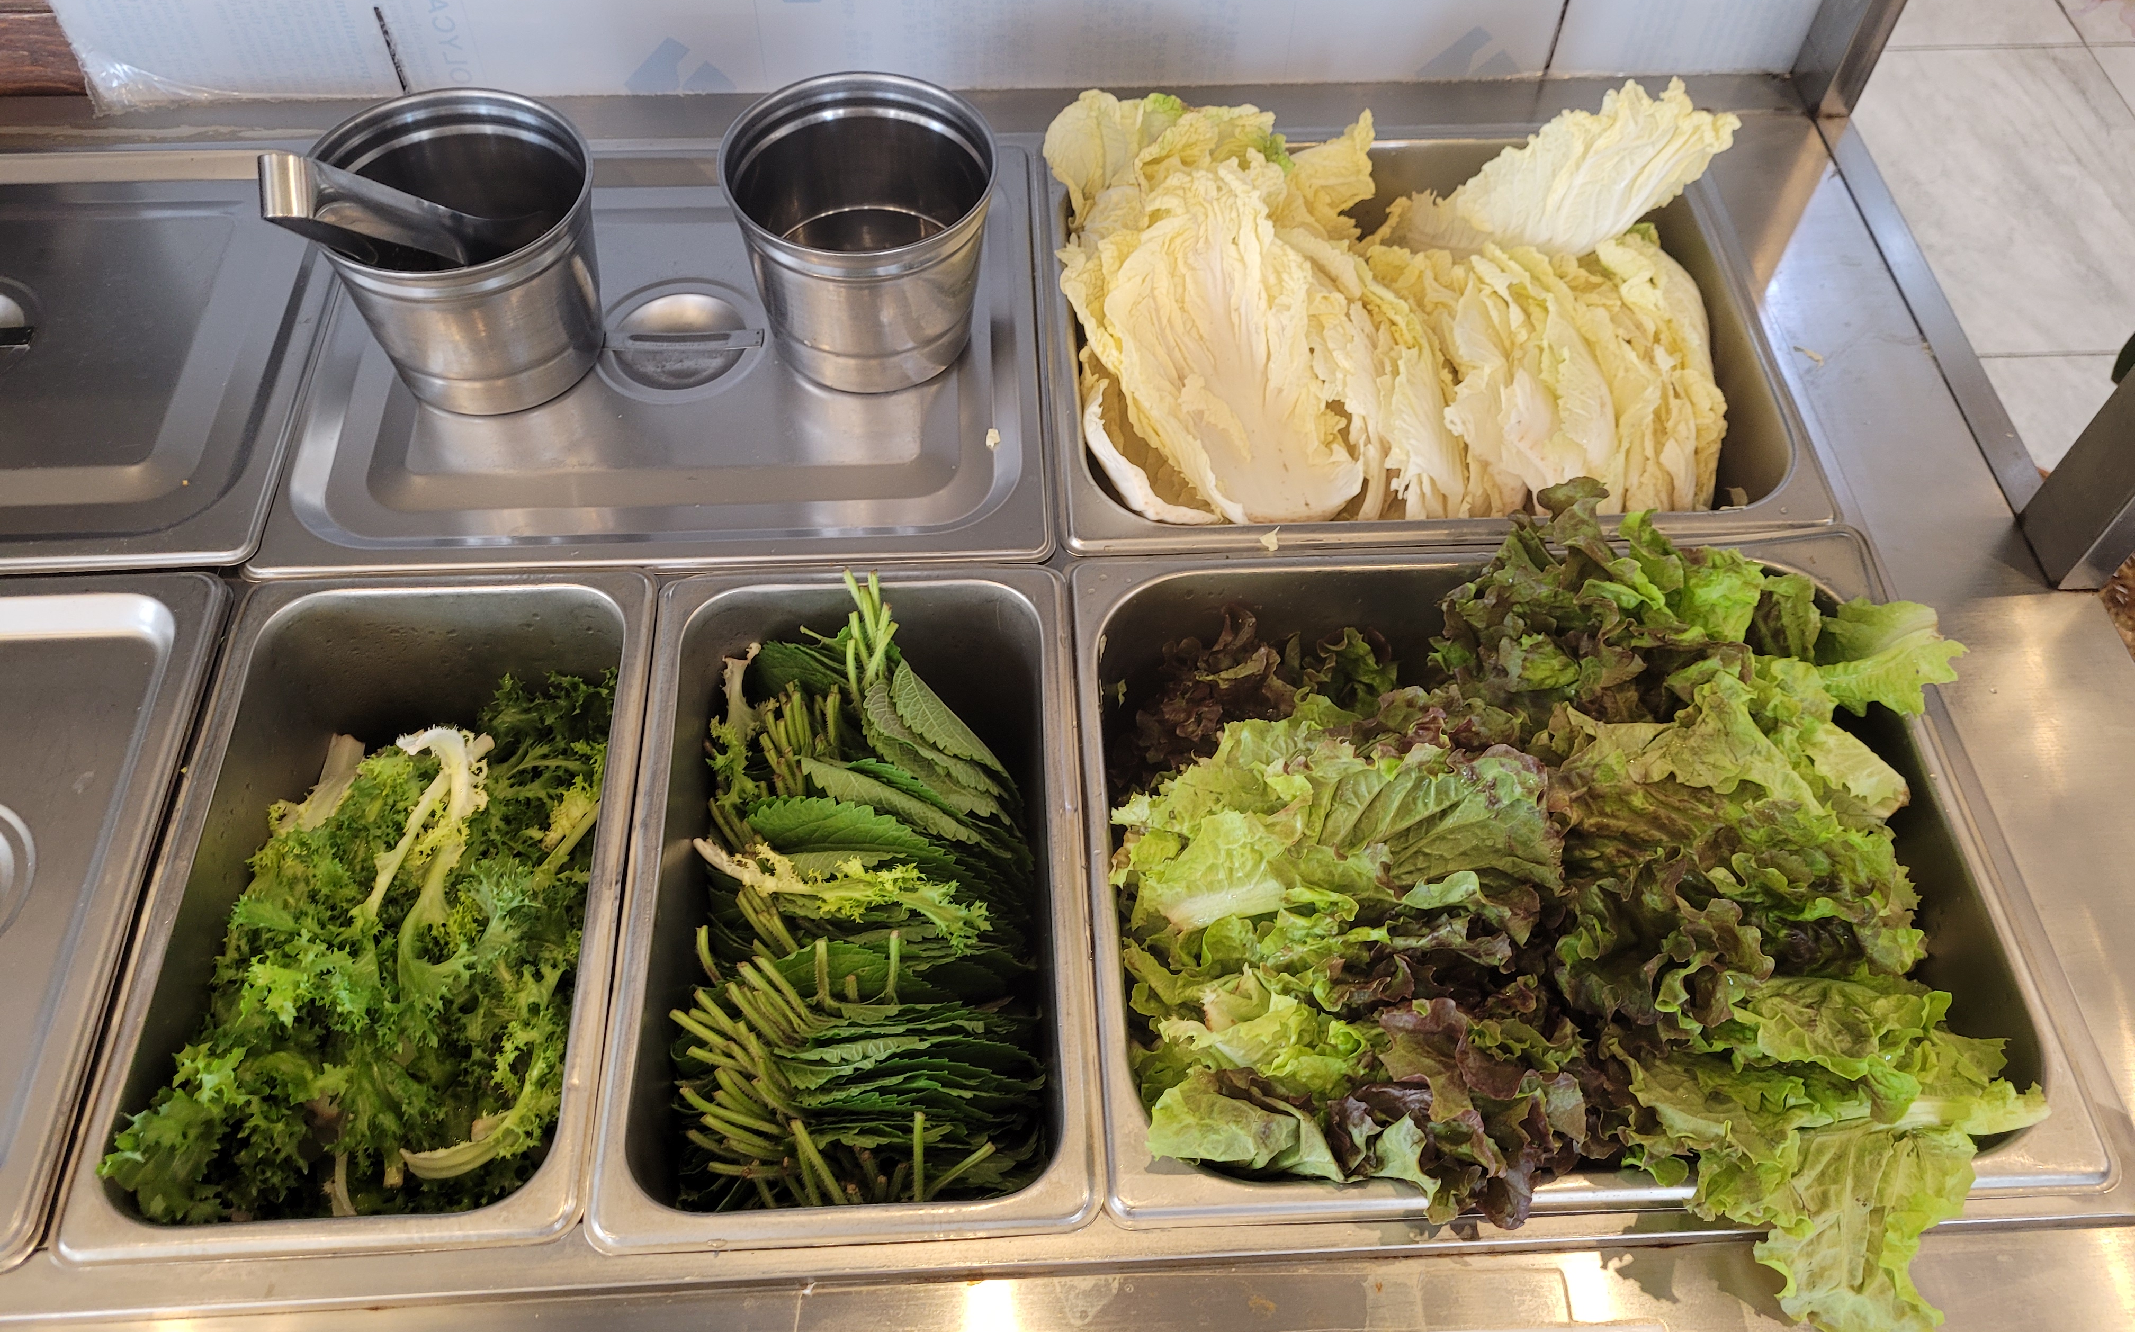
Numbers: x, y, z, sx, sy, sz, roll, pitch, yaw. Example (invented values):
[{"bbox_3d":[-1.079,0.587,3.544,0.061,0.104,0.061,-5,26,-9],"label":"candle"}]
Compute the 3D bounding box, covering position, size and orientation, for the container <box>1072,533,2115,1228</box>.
[{"bbox_3d":[0.170,0.097,0.634,0.325,0.124,0.265,-2,56,-2],"label":"container"}]

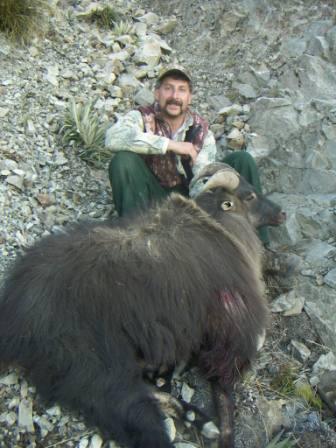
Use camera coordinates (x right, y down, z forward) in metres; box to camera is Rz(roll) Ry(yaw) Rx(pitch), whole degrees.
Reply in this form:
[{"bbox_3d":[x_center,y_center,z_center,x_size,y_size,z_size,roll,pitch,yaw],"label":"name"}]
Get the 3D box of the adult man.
[{"bbox_3d":[0.090,-0.300,2.260,0.780,0.860,0.700,-2,18,-6],"label":"adult man"}]

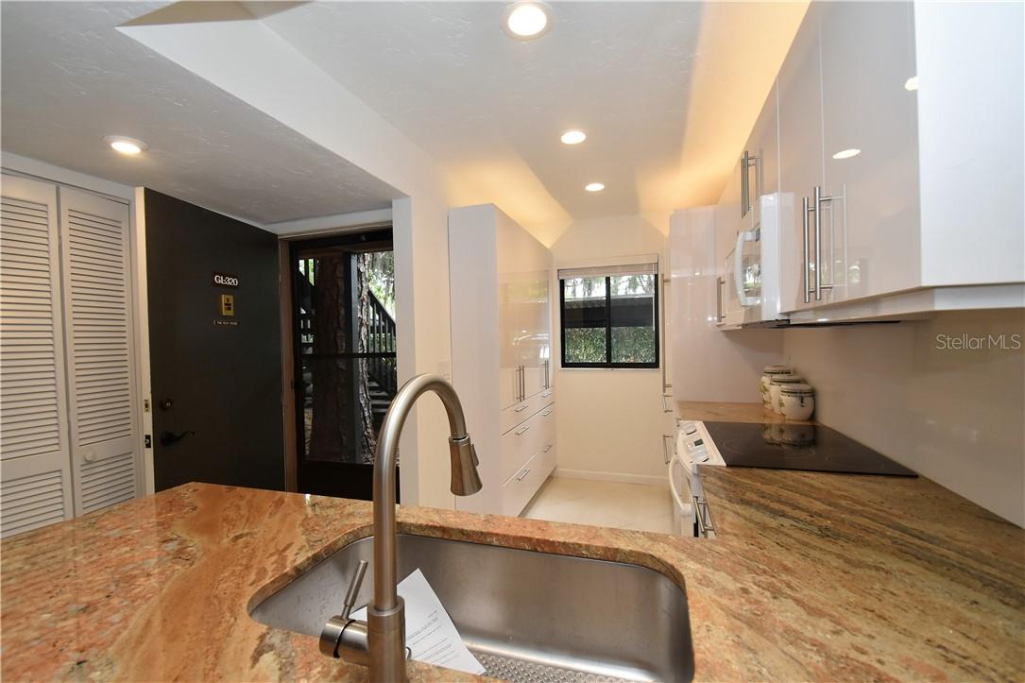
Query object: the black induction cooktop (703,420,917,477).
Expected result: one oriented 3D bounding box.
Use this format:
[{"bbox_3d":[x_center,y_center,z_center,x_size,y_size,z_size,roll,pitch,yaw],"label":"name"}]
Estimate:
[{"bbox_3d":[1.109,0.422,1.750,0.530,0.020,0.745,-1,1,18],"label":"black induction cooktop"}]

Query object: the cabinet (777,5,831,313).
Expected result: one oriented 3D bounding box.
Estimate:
[{"bbox_3d":[0.993,-0.474,1.155,0.385,0.760,0.385,-1,1,18],"label":"cabinet"}]

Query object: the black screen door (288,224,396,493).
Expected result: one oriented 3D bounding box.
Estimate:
[{"bbox_3d":[-1.015,0.342,2.676,0.890,2.030,0.050,-1,1,18],"label":"black screen door"}]

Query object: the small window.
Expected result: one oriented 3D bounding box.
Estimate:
[{"bbox_3d":[0.891,-0.222,3.977,0.900,0.950,0.090,-1,1,18],"label":"small window"}]

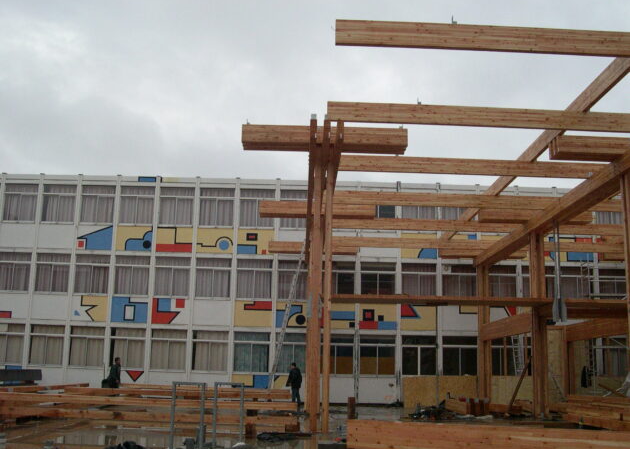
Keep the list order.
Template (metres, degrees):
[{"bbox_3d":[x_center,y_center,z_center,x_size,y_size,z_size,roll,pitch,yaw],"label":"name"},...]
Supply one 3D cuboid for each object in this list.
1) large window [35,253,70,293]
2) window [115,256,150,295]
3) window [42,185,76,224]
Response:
[{"bbox_3d":[-11.466,2.110,30.290,1.500,1.700,0.150,1,-12,0],"label":"large window"},{"bbox_3d":[-7.835,2.200,29.533,1.581,1.716,0.120,1,-11,-1],"label":"window"},{"bbox_3d":[-11.433,-0.938,30.913,1.500,1.750,0.150,1,-12,0],"label":"window"}]

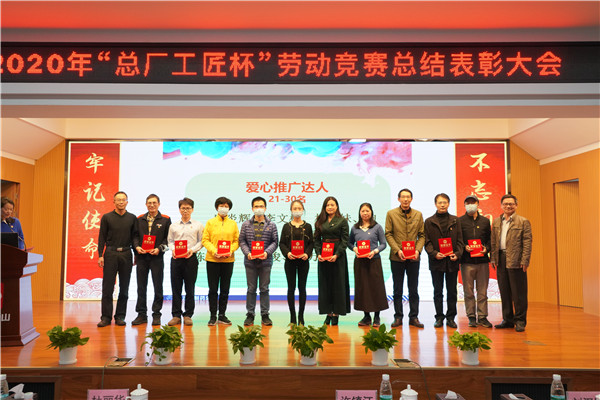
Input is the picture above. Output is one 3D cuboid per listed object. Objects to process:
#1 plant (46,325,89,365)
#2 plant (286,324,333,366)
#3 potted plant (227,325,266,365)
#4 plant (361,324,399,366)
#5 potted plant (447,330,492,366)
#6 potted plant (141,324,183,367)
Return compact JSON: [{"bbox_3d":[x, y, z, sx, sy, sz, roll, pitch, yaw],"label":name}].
[{"bbox_3d":[-2.182,1.363,4.408,0.402,0.336,0.381,0,-4,0],"label":"plant"},{"bbox_3d":[0.098,1.349,4.392,0.446,0.361,0.403,0,-4,0],"label":"plant"},{"bbox_3d":[-0.490,1.363,4.421,0.360,0.338,0.360,0,-4,0],"label":"potted plant"},{"bbox_3d":[0.760,1.351,4.389,0.347,0.357,0.354,0,-4,0],"label":"plant"},{"bbox_3d":[1.604,1.388,4.396,0.420,0.284,0.390,0,-4,0],"label":"potted plant"},{"bbox_3d":[-1.293,1.359,4.401,0.409,0.343,0.385,0,-4,0],"label":"potted plant"}]

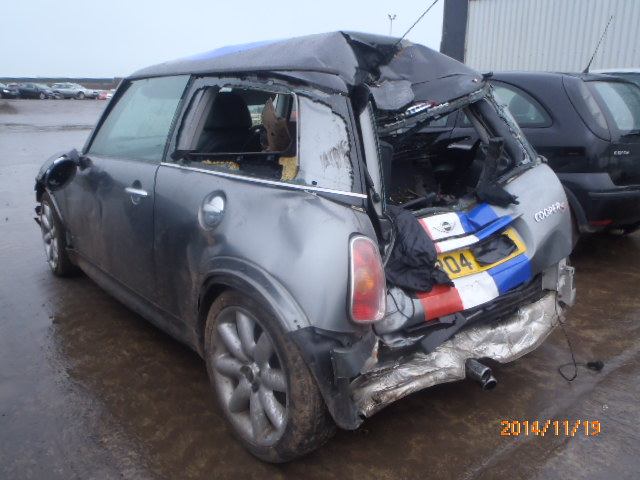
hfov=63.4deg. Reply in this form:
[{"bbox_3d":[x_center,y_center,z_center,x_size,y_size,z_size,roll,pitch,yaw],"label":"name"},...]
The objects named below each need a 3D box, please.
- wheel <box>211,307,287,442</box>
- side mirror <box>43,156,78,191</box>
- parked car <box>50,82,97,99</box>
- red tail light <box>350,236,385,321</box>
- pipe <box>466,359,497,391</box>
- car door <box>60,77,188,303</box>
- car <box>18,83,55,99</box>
[{"bbox_3d":[-0.175,0.421,1.682,0.180,0.455,0.455,-11,18,-38],"label":"wheel"},{"bbox_3d":[-1.323,-0.352,2.671,0.185,0.160,0.110,-11,18,-38],"label":"side mirror"},{"bbox_3d":[-22.948,-13.824,48.000,4.300,1.430,1.730,3,15,9],"label":"parked car"},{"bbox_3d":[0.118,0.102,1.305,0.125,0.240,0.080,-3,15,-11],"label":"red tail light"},{"bbox_3d":[0.581,0.488,1.885,0.075,0.080,0.140,-11,18,-38],"label":"pipe"},{"bbox_3d":[-0.959,-0.286,2.518,0.220,0.970,1.340,-11,18,-38],"label":"car door"},{"bbox_3d":[-26.425,-13.824,48.000,4.200,1.430,1.720,3,15,9],"label":"car"}]

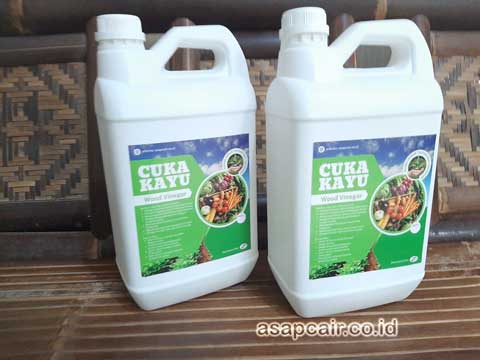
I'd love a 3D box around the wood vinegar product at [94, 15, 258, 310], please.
[{"bbox_3d":[-0.069,-0.018,0.435,0.165,0.312,0.110,-9,18,-24],"label":"wood vinegar product"}]

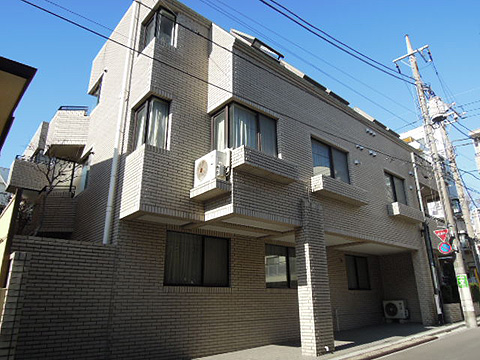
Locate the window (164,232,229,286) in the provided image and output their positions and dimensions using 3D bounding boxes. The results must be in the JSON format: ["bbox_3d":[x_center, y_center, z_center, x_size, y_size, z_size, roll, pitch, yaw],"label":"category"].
[{"bbox_3d":[-1.037,2.037,8.417,1.917,1.264,0.093,16,-25,-38],"label":"window"}]

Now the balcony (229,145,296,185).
[{"bbox_3d":[0.628,-0.299,7.602,1.725,0.391,0.381,16,-25,-38],"label":"balcony"}]

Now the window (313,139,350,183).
[{"bbox_3d":[2.739,-0.490,9.910,1.764,1.159,0.118,15,-25,-37],"label":"window"}]

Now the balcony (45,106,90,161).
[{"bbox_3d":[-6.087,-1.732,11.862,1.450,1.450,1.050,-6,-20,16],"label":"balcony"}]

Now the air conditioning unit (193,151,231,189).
[{"bbox_3d":[-0.628,-0.183,7.306,0.303,0.672,0.856,15,-25,-37],"label":"air conditioning unit"}]

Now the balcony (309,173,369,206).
[{"bbox_3d":[2.876,0.322,9.423,2.215,0.391,0.360,16,-25,-38],"label":"balcony"}]

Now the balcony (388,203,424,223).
[{"bbox_3d":[5.900,1.195,11.831,1.890,0.397,0.371,16,-25,-38],"label":"balcony"}]

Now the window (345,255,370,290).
[{"bbox_3d":[4.566,3.609,12.909,1.500,1.264,0.093,16,-25,-38],"label":"window"}]

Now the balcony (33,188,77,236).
[{"bbox_3d":[-5.614,1.110,10.709,1.185,1.380,1.030,-1,-20,0],"label":"balcony"}]

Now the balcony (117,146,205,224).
[{"bbox_3d":[-1.702,0.216,7.589,1.550,1.442,1.009,16,-25,-38],"label":"balcony"}]

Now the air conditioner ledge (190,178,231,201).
[{"bbox_3d":[-0.633,0.249,7.214,0.410,0.181,0.982,15,-25,-37],"label":"air conditioner ledge"}]

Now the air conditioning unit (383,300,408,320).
[{"bbox_3d":[5.288,4.383,11.205,0.295,0.605,0.738,15,-25,-37],"label":"air conditioning unit"}]

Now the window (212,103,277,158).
[{"bbox_3d":[0.127,-1.031,8.381,1.432,1.210,0.900,15,-25,-37],"label":"window"}]

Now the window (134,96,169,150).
[{"bbox_3d":[-2.127,-1.180,7.866,0.472,1.255,0.945,15,-25,-37],"label":"window"}]

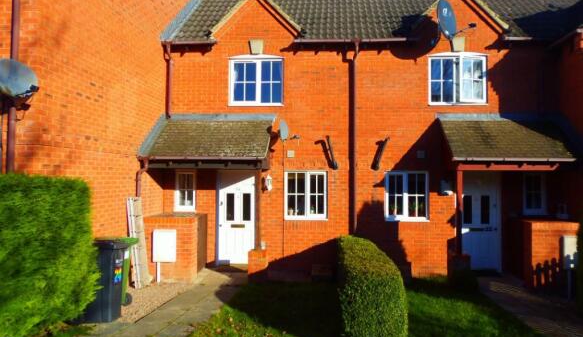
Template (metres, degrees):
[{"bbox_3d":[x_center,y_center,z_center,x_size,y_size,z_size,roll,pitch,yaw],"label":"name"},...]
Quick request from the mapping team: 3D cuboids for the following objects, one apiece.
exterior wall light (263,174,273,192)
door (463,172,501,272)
[{"bbox_3d":[-0.478,0.313,8.454,0.171,0.351,0.201,0,-2,3],"label":"exterior wall light"},{"bbox_3d":[3.859,1.067,8.339,0.918,2.061,0.090,0,-2,3],"label":"door"}]

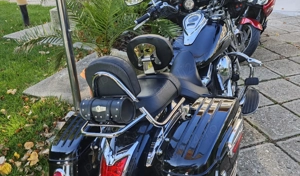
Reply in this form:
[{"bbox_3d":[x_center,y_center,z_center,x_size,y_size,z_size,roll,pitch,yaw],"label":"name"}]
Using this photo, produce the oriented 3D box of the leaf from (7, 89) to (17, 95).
[{"bbox_3d":[-1.619,0.045,3.119,0.110,0.030,0.080,-16,31,-27],"label":"leaf"}]

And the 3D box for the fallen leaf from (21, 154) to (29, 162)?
[{"bbox_3d":[-1.013,0.569,2.145,0.059,0.030,0.083,-12,31,-19],"label":"fallen leaf"}]

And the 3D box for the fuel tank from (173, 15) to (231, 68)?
[{"bbox_3d":[0.384,-0.343,1.980,0.350,0.260,0.560,2,27,27],"label":"fuel tank"}]

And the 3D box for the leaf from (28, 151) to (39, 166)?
[{"bbox_3d":[-0.939,0.568,2.141,0.074,0.030,0.125,-11,30,-18],"label":"leaf"}]

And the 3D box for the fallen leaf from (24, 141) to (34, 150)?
[{"bbox_3d":[-1.019,0.489,2.248,0.090,0.030,0.090,-16,31,-26],"label":"fallen leaf"}]

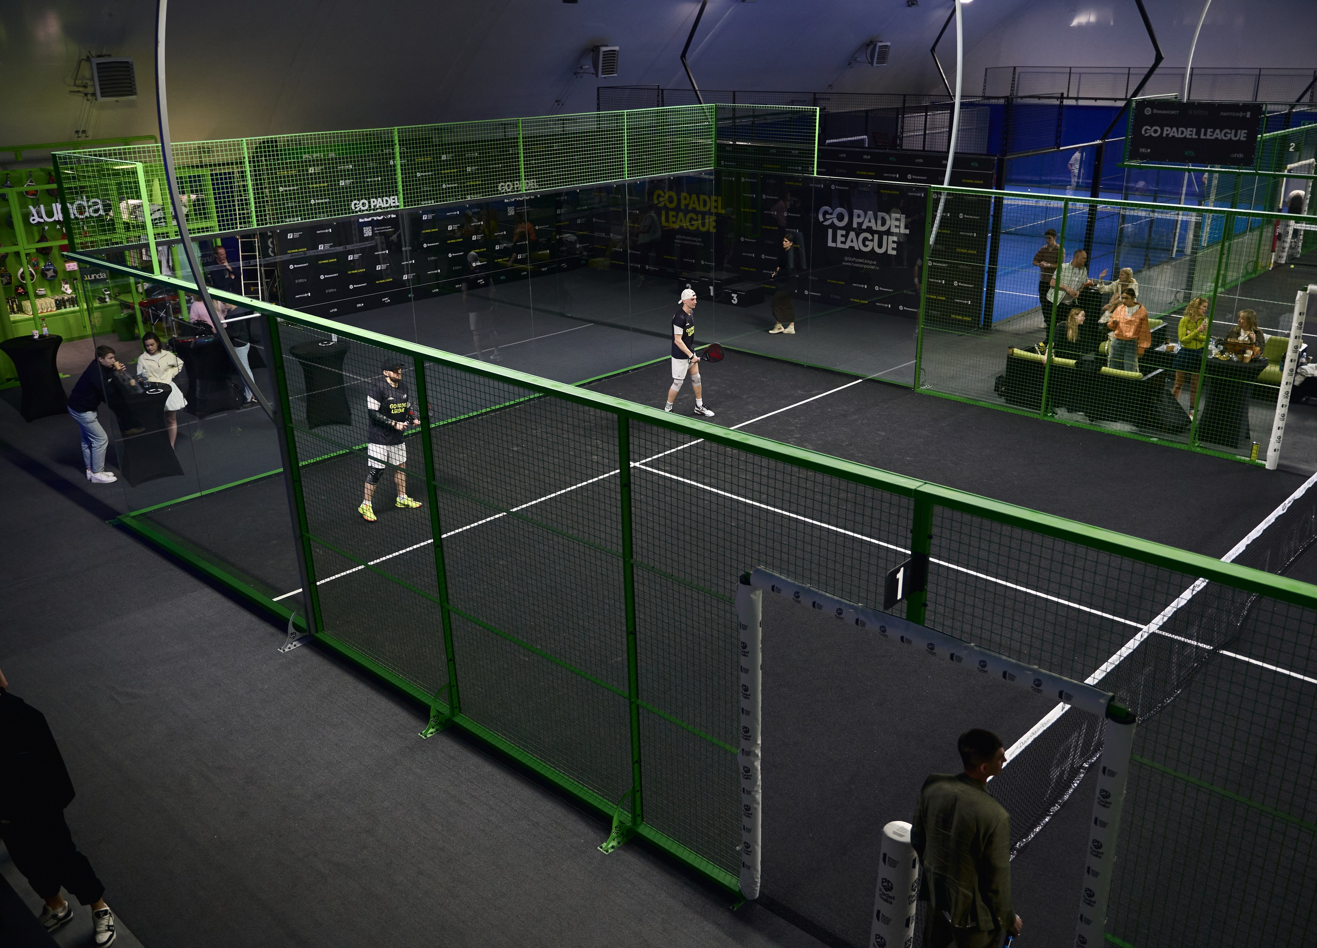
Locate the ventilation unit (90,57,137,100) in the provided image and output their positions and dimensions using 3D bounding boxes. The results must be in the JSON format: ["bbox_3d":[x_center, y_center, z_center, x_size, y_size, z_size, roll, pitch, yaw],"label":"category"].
[{"bbox_3d":[-9.690,-6.995,19.596,0.360,0.710,0.690,26,33,37],"label":"ventilation unit"}]

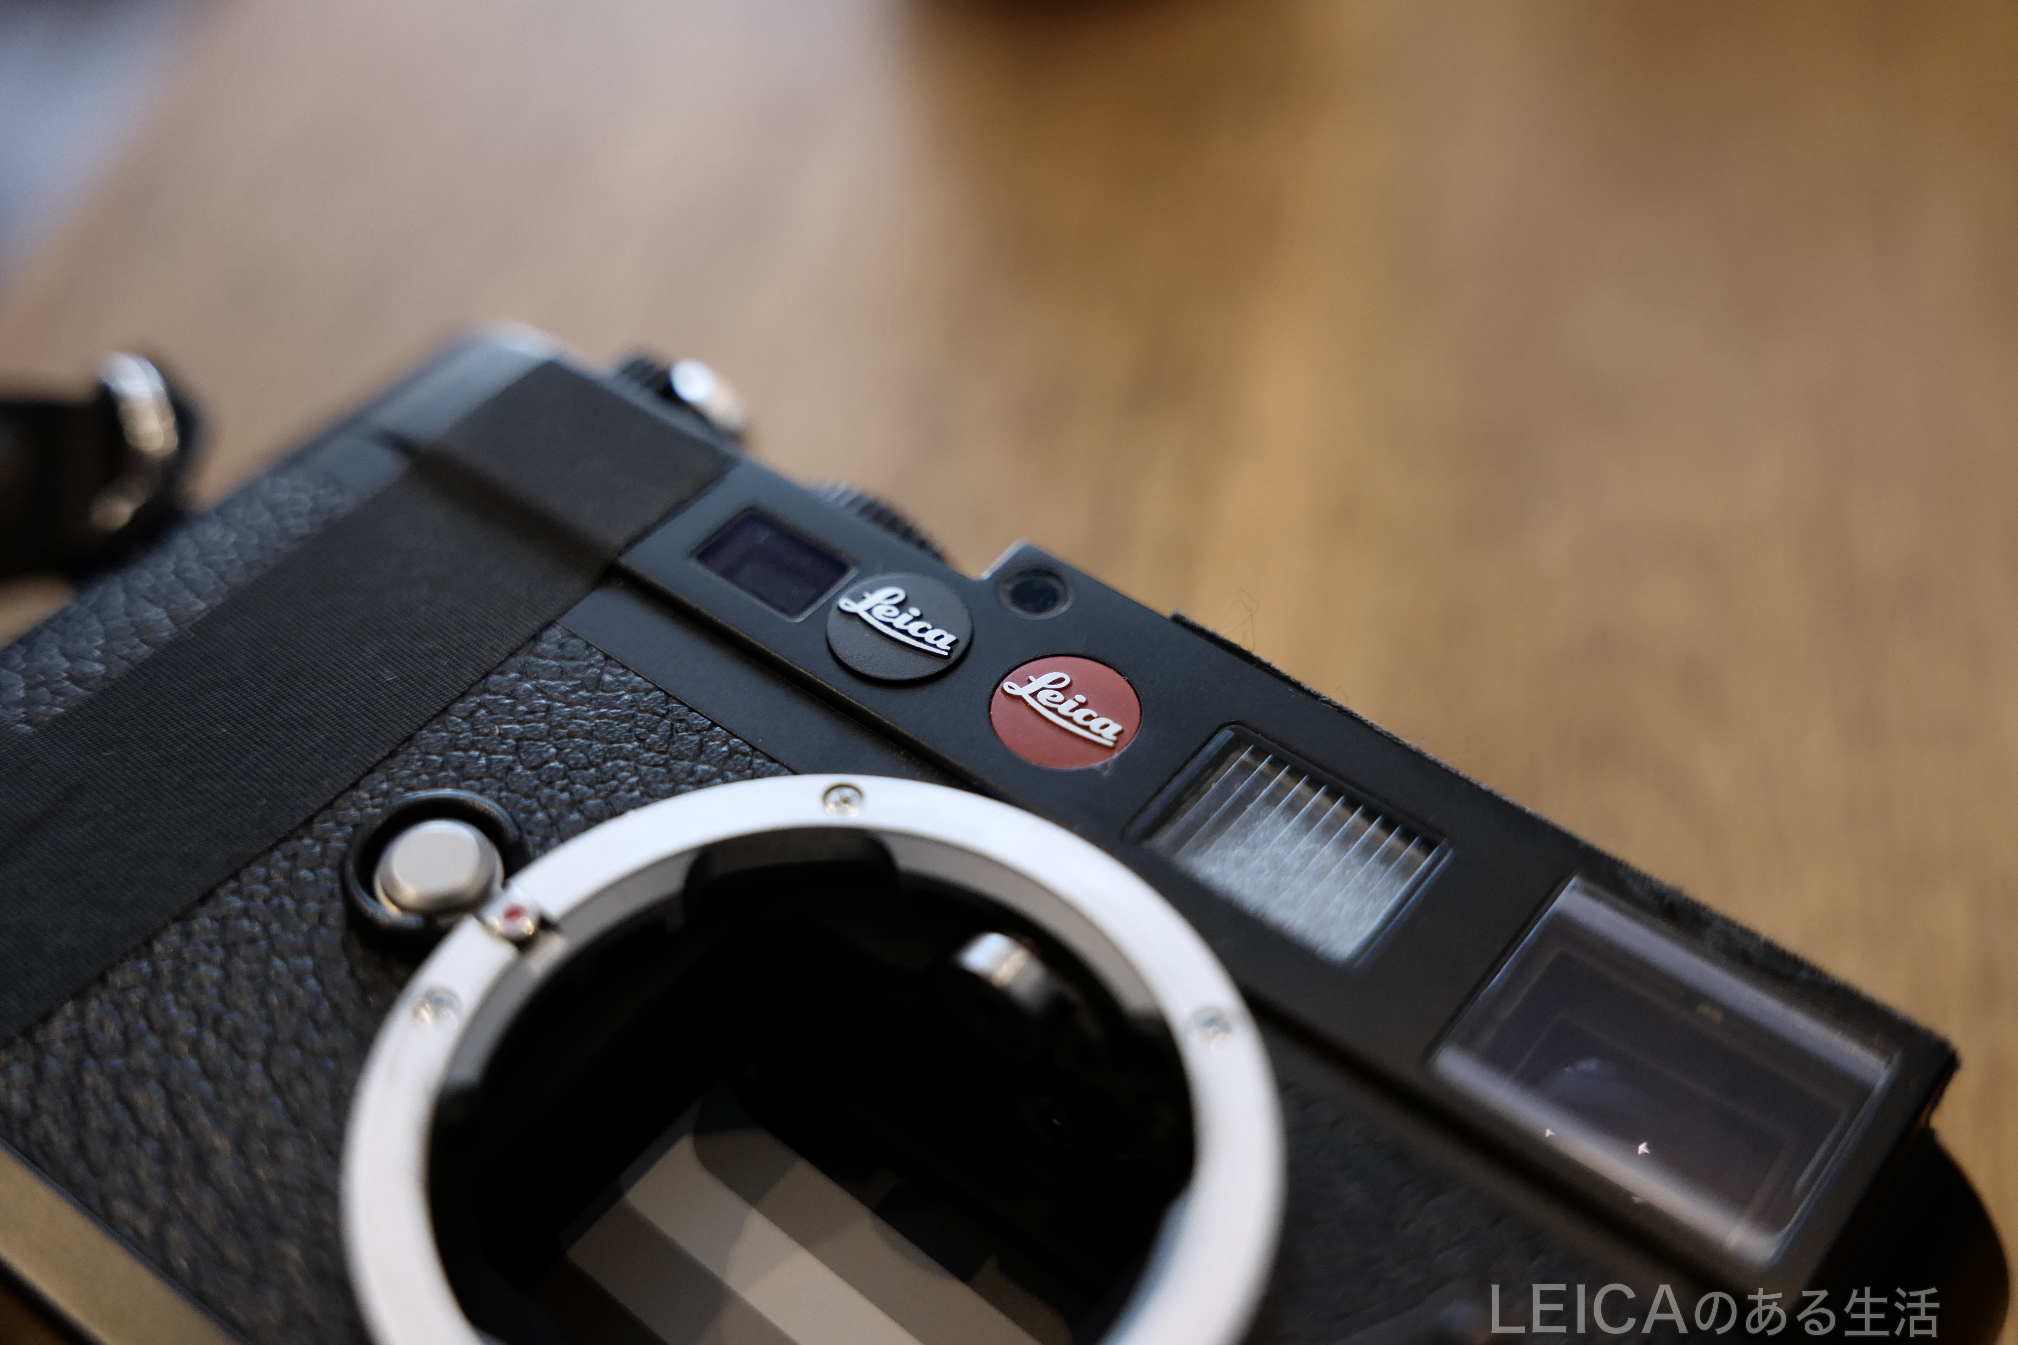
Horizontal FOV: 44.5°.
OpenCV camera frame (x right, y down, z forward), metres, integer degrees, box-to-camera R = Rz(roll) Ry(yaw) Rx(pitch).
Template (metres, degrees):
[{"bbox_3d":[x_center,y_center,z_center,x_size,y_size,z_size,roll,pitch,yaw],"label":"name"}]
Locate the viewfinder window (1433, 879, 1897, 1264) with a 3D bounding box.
[{"bbox_3d":[0.039,0.023,0.148,0.022,0.002,0.018,30,53,23],"label":"viewfinder window"}]

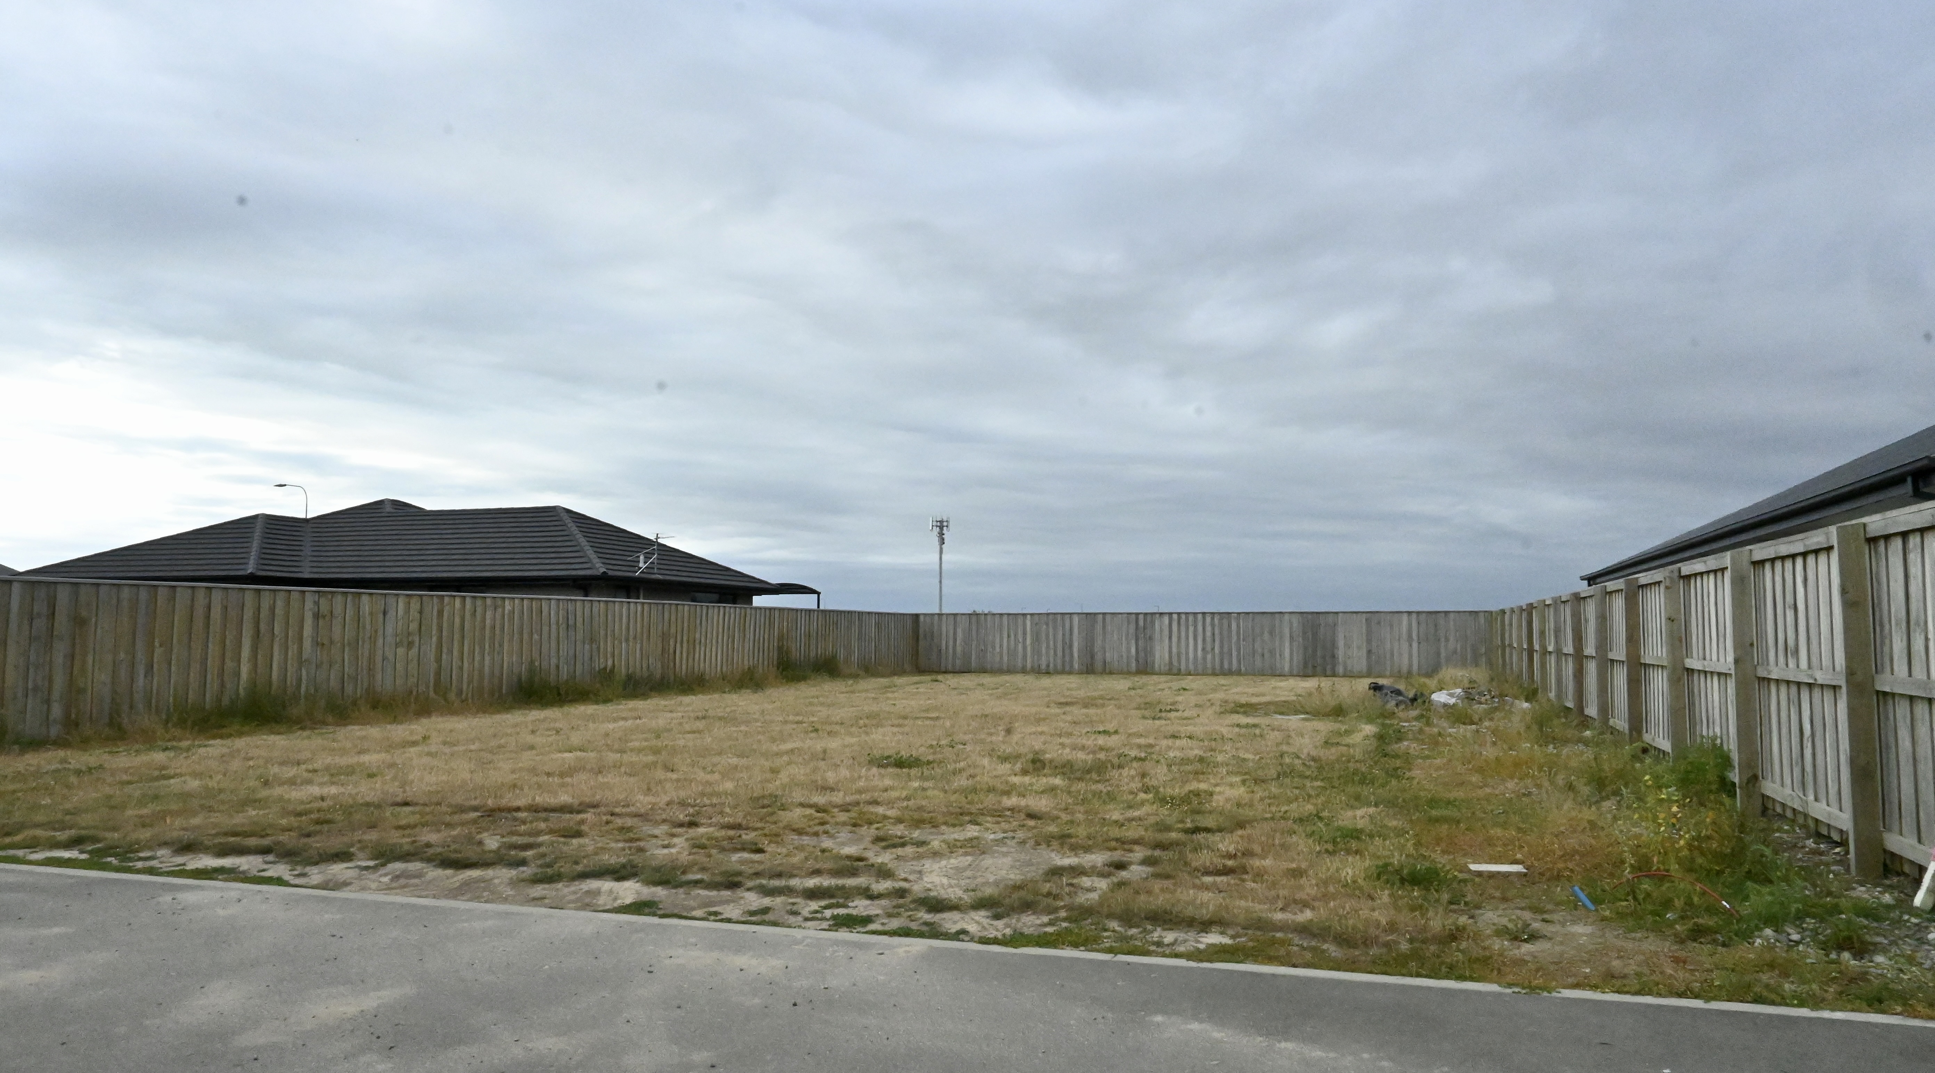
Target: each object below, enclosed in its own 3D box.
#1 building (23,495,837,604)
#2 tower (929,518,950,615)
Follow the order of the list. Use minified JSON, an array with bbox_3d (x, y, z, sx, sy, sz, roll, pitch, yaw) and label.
[{"bbox_3d":[-14.004,1.339,35.614,16.400,5.100,13.800,-1,-5,18],"label":"building"},{"bbox_3d":[-4.668,7.026,216.797,3.350,21.000,3.350,0,-4,0],"label":"tower"}]

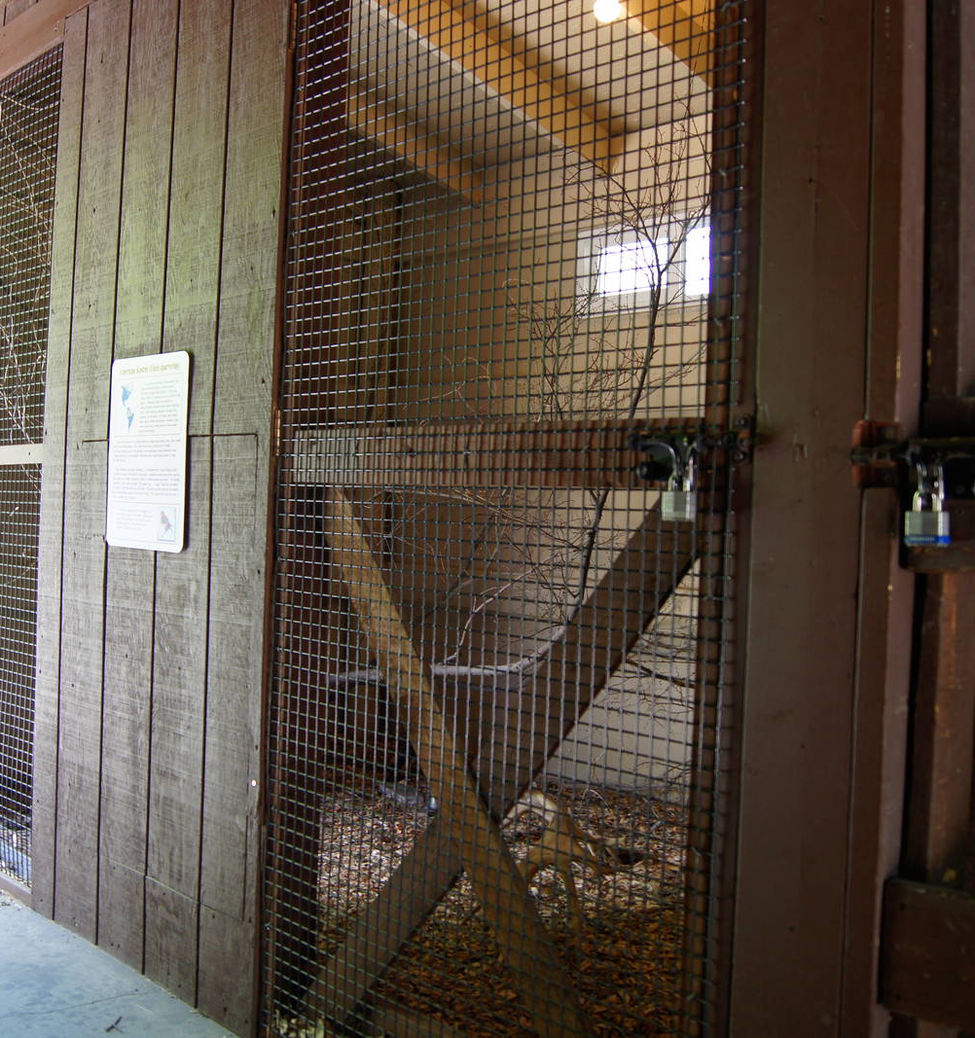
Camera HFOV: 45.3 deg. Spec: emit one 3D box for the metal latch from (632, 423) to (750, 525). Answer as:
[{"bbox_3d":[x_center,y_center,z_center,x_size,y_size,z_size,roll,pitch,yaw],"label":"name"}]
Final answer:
[{"bbox_3d":[0.228,-0.054,1.381,0.052,0.117,0.165,2,0,-45],"label":"metal latch"}]

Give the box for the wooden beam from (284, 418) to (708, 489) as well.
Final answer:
[{"bbox_3d":[-0.020,-0.090,1.701,0.038,0.087,0.851,2,0,-45],"label":"wooden beam"}]

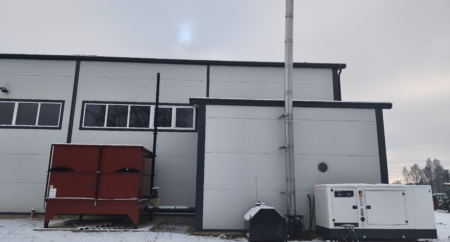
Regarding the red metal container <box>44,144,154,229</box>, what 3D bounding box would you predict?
[{"bbox_3d":[-4.369,2.347,10.880,3.089,2.691,1.872,1,-11,-2],"label":"red metal container"}]

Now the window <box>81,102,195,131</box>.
[{"bbox_3d":[-3.743,-0.167,13.128,5.019,1.252,0.117,1,-11,-2],"label":"window"}]

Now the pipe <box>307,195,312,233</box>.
[{"bbox_3d":[2.614,2.859,9.279,0.127,1.109,0.094,1,-11,-2],"label":"pipe"}]

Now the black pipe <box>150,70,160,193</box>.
[{"bbox_3d":[-2.684,0.403,11.551,0.110,4.735,0.110,1,-11,-2],"label":"black pipe"}]

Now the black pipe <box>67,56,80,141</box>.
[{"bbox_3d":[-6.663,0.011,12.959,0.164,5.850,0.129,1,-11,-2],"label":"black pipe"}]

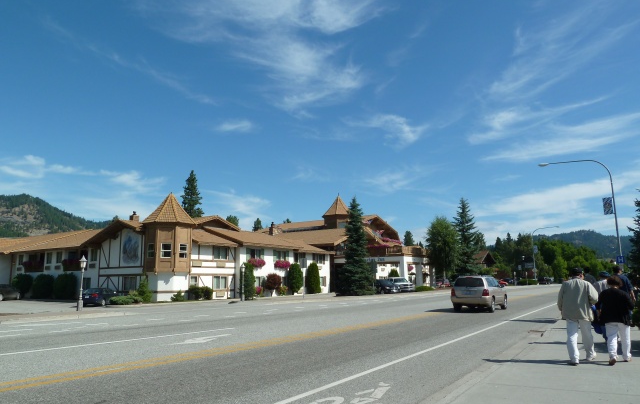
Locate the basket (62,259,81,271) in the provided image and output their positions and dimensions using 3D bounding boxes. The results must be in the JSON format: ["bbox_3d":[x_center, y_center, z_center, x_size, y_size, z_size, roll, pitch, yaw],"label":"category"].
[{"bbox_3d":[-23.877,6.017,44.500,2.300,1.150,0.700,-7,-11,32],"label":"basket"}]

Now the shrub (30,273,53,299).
[{"bbox_3d":[-26.175,7.944,43.711,2.200,2.520,2.100,-7,-11,33],"label":"shrub"}]

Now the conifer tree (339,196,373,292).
[{"bbox_3d":[3.887,4.717,50.692,4.100,10.700,4.100,0,-10,0],"label":"conifer tree"}]

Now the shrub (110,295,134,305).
[{"bbox_3d":[-13.840,6.871,32.353,1.750,0.640,1.500,-7,-11,33],"label":"shrub"}]

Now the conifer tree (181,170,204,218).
[{"bbox_3d":[-21.685,5.147,78.000,6.000,20.500,6.000,-7,-12,31],"label":"conifer tree"}]

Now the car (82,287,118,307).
[{"bbox_3d":[-17.775,7.852,38.000,1.800,1.450,4.700,-1,-10,5],"label":"car"}]

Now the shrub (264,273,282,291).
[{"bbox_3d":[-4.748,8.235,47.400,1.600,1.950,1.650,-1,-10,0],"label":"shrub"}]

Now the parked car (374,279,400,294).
[{"bbox_3d":[6.732,9.108,49.728,1.800,1.460,4.600,2,-10,-21],"label":"parked car"}]

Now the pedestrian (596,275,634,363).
[{"bbox_3d":[5.383,2.146,8.420,0.580,1.580,0.450,-7,-12,31],"label":"pedestrian"}]

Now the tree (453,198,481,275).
[{"bbox_3d":[25.725,7.274,82.000,5.600,15.600,5.600,-7,-11,32],"label":"tree"}]

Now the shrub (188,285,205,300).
[{"bbox_3d":[-11.258,8.299,42.200,1.300,1.400,1.400,-1,-10,0],"label":"shrub"}]

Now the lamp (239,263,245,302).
[{"bbox_3d":[-5.902,6.193,35.645,0.420,2.940,0.420,-7,-11,33],"label":"lamp"}]

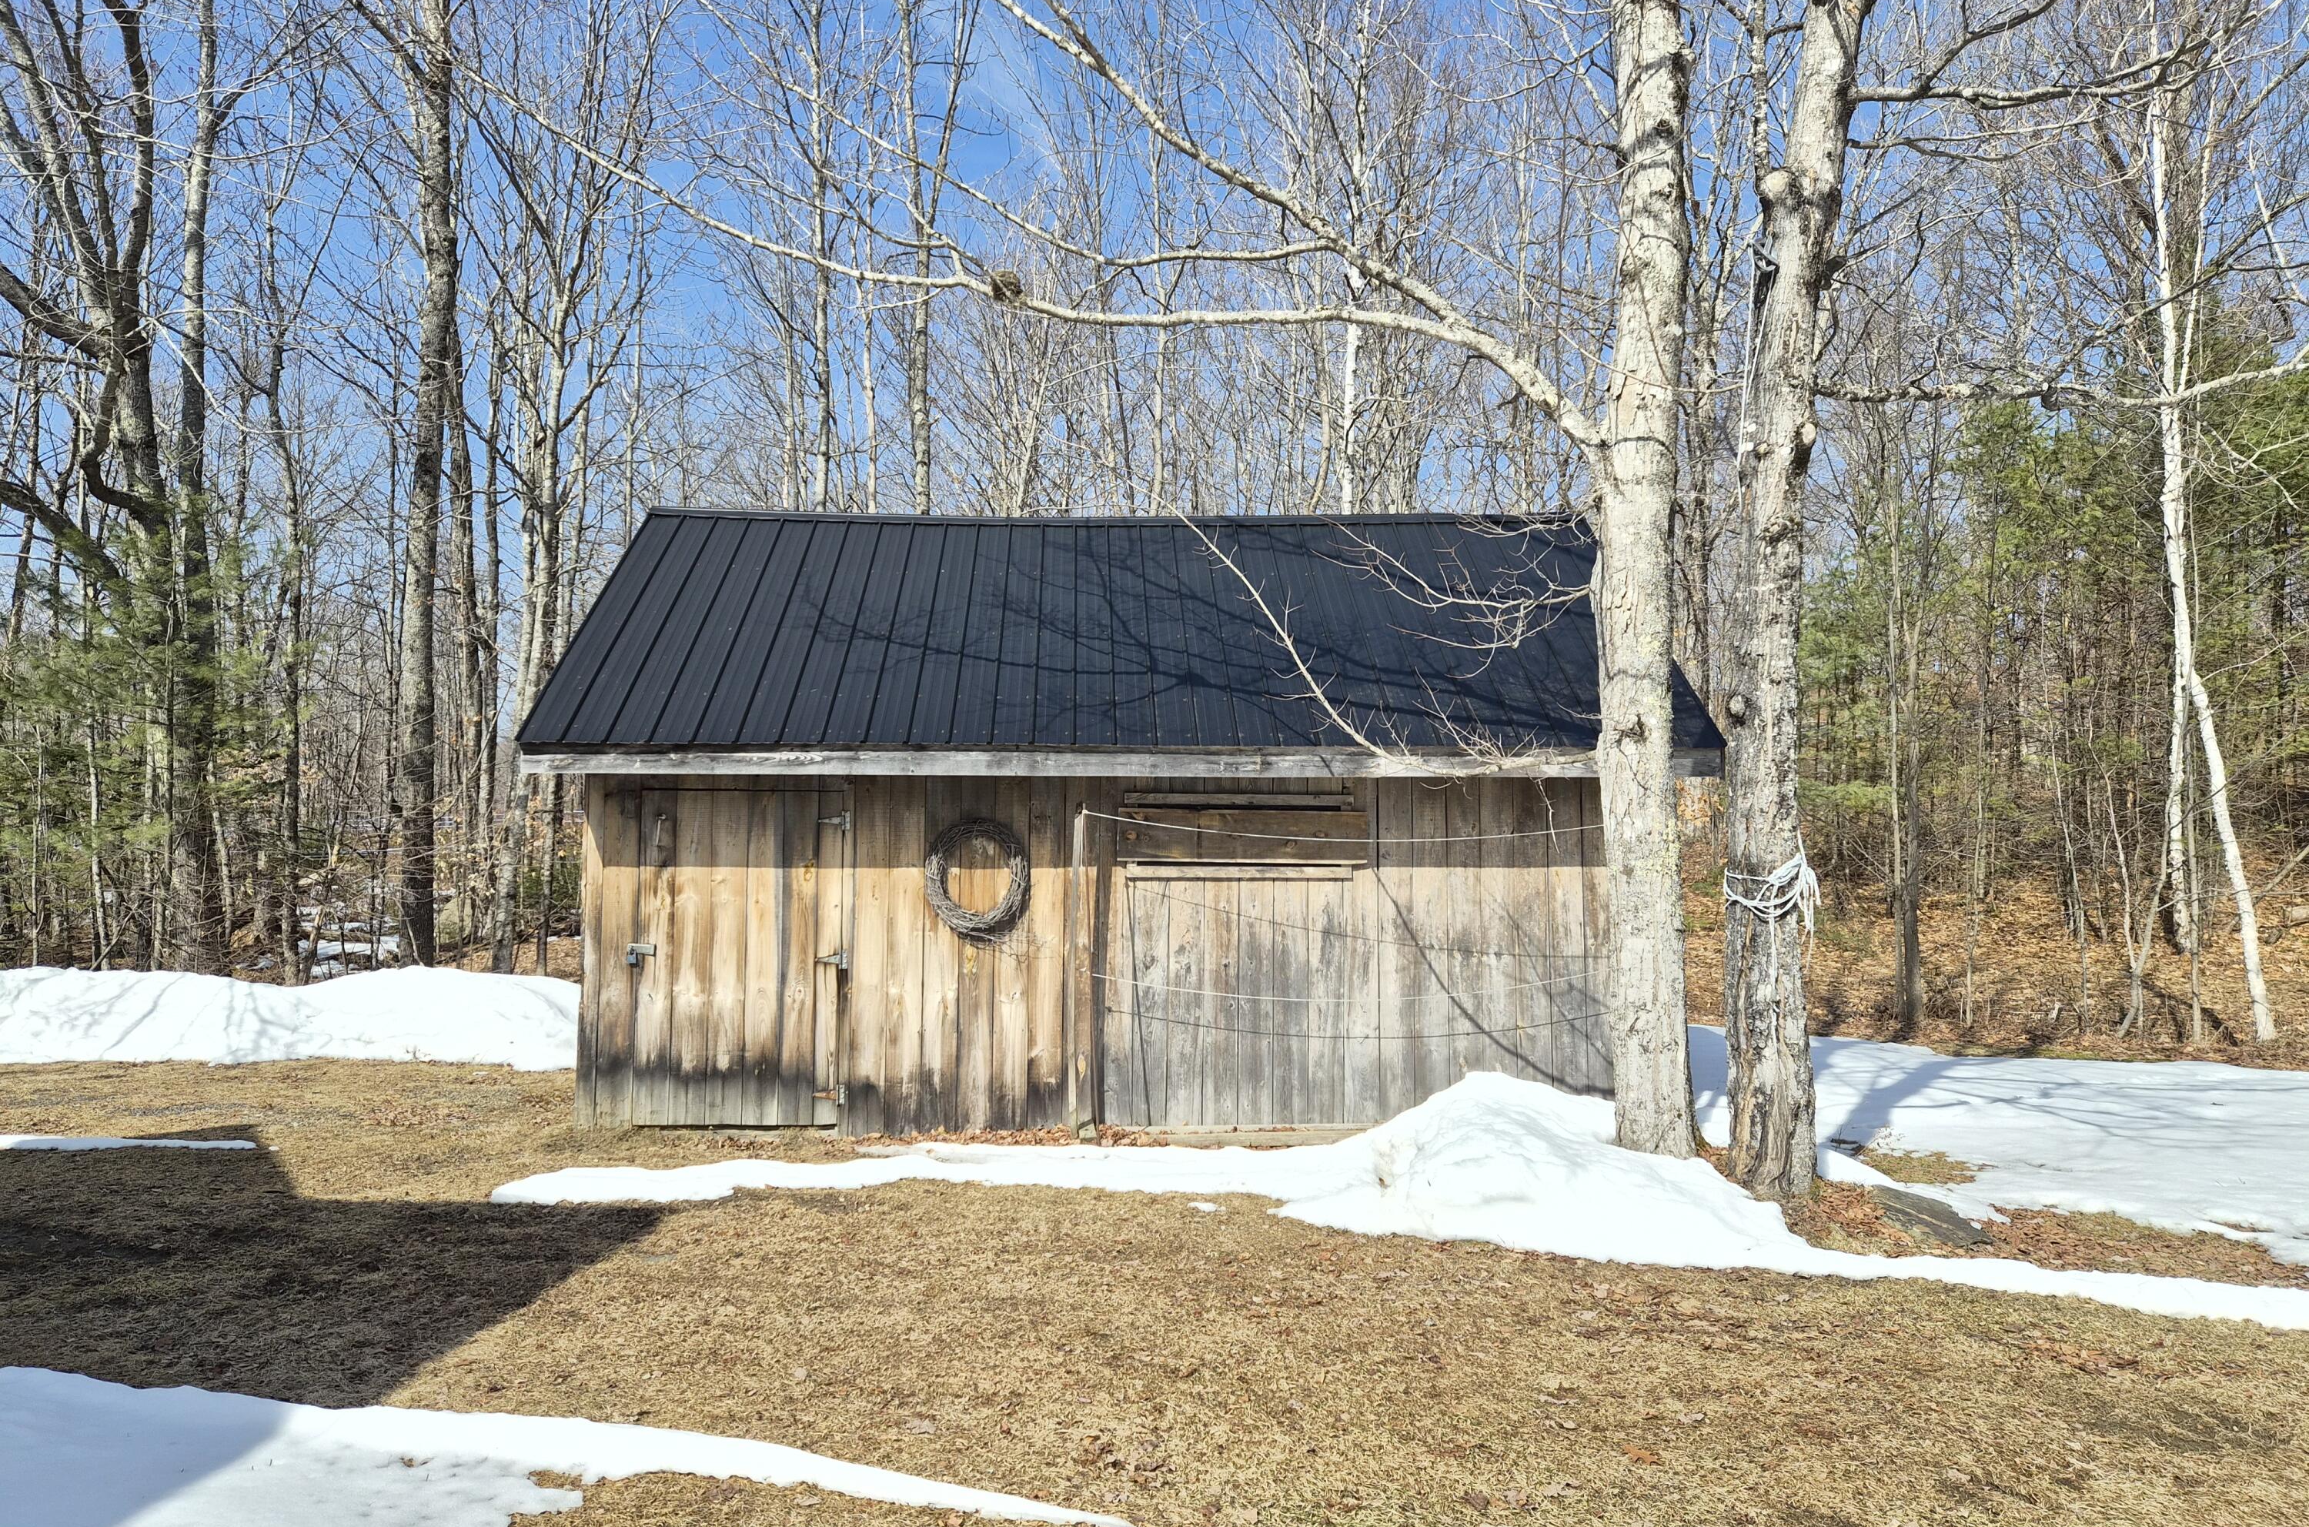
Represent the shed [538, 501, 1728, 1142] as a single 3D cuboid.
[{"bbox_3d":[-0.238,0.230,10.905,6.670,4.030,4.930,0,-4,-3],"label":"shed"}]

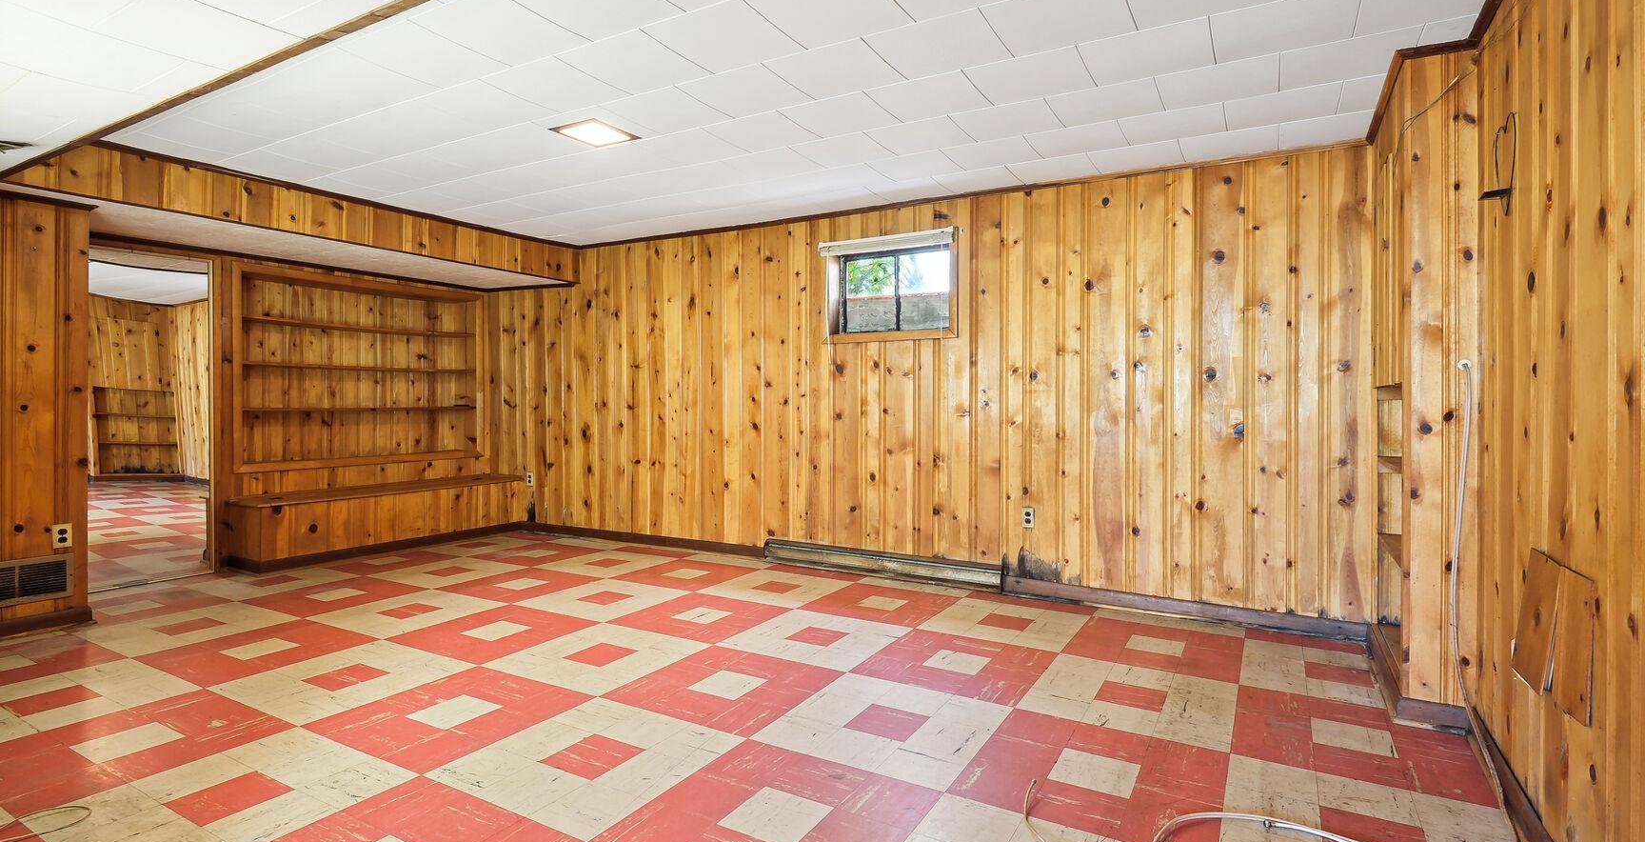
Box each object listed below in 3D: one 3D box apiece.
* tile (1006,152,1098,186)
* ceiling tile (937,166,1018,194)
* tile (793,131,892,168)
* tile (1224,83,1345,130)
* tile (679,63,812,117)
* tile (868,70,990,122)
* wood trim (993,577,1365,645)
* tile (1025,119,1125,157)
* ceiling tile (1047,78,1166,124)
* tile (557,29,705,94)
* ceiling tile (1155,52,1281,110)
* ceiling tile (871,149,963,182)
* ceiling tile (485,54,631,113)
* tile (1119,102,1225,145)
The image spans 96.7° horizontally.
[{"bbox_3d":[1.264,-1.377,3.988,0.406,0.020,0.406,1,2,30],"label":"tile"},{"bbox_3d":[0.893,-1.377,4.159,0.411,0.018,0.377,1,2,30],"label":"ceiling tile"},{"bbox_3d":[0.109,-1.367,3.682,0.410,0.018,0.405,1,2,30],"label":"tile"},{"bbox_3d":[1.952,-1.340,3.124,0.406,0.020,0.406,1,2,30],"label":"tile"},{"bbox_3d":[-0.304,-1.337,2.974,0.411,0.020,0.403,1,2,30],"label":"tile"},{"bbox_3d":[0.452,-1.348,3.042,0.410,0.018,0.404,1,2,30],"label":"tile"},{"bbox_3d":[1.817,0.990,3.875,1.740,0.097,0.020,1,2,30],"label":"wood trim"},{"bbox_3d":[1.225,-1.342,3.495,0.411,0.020,0.403,1,2,30],"label":"tile"},{"bbox_3d":[1.185,-1.329,3.054,0.411,0.020,0.403,1,2,30],"label":"ceiling tile"},{"bbox_3d":[-0.697,-1.332,2.749,0.406,0.020,0.406,1,2,30],"label":"tile"},{"bbox_3d":[1.560,-1.331,2.876,0.406,0.020,0.406,1,2,30],"label":"ceiling tile"},{"bbox_3d":[0.507,-1.377,3.945,0.406,0.020,0.406,1,2,30],"label":"ceiling tile"},{"bbox_3d":[-1.046,-1.341,2.932,0.411,0.020,0.403,1,2,30],"label":"ceiling tile"},{"bbox_3d":[1.594,-1.350,3.329,0.406,0.020,0.406,1,2,30],"label":"tile"}]

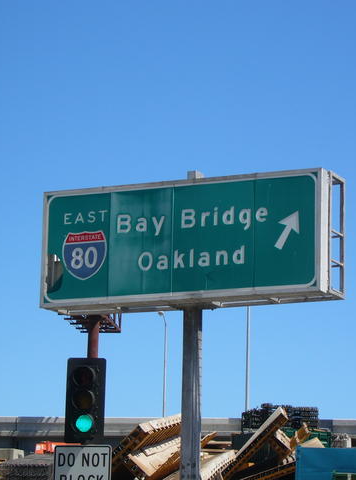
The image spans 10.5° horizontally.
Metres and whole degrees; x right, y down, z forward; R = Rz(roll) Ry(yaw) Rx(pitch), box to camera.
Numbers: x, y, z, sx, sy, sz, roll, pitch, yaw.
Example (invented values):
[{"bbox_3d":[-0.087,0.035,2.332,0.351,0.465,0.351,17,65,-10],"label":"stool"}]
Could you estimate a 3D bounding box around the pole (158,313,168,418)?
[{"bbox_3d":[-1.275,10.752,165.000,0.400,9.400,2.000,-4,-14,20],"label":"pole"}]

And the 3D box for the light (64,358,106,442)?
[{"bbox_3d":[-0.982,1.703,20.600,0.405,0.890,0.340,0,-13,6],"label":"light"}]

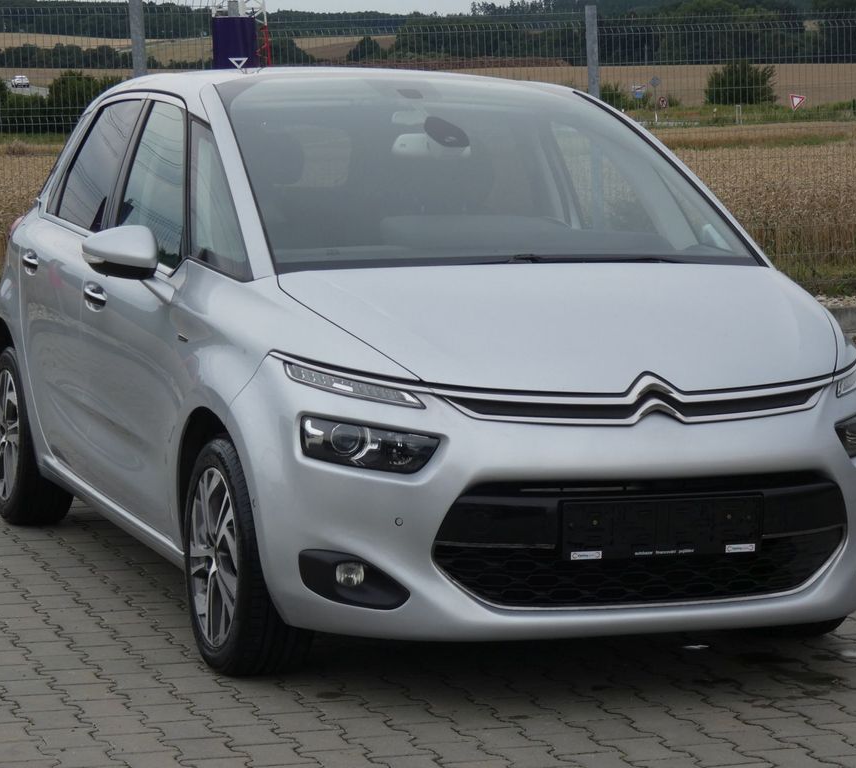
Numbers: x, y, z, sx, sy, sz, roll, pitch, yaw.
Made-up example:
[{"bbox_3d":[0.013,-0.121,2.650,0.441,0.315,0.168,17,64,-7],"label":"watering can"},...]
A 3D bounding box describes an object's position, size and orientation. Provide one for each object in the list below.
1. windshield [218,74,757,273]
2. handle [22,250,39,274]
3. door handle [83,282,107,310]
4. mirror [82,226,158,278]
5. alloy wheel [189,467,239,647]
[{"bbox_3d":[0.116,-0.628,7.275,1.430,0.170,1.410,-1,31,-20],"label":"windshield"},{"bbox_3d":[-1.342,-0.405,8.656,0.050,0.080,0.210,-1,6,-20],"label":"handle"},{"bbox_3d":[-1.004,-0.260,7.725,0.050,0.080,0.210,-1,6,-20],"label":"door handle"},{"bbox_3d":[-0.850,-0.366,7.144,0.225,0.160,0.160,-1,6,-20],"label":"mirror"},{"bbox_3d":[-0.472,0.448,6.692,0.190,0.470,0.470,-1,6,-20],"label":"alloy wheel"}]

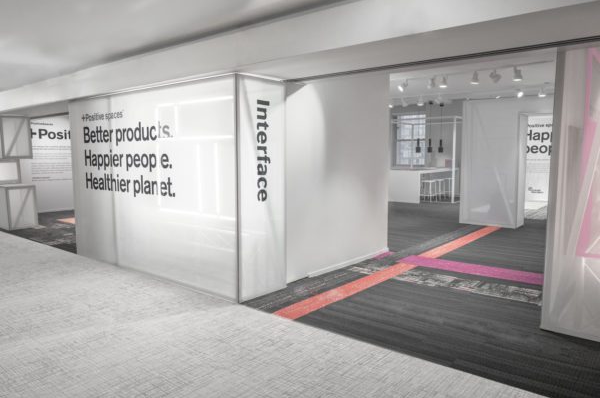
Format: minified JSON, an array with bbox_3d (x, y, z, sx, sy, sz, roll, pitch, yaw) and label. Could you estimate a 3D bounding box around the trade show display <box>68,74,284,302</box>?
[{"bbox_3d":[-1.661,-0.204,5.707,3.358,2.154,0.666,5,8,39],"label":"trade show display"}]

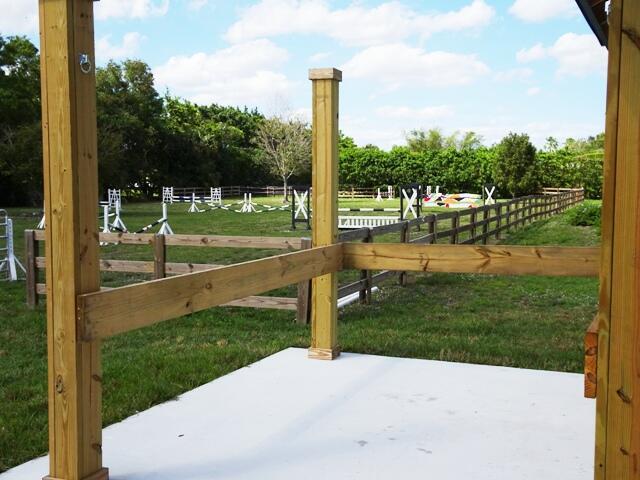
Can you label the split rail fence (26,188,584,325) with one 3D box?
[{"bbox_3d":[11.025,-1.913,42.186,4.170,1.090,70.033,2,5,22],"label":"split rail fence"}]

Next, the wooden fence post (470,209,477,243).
[{"bbox_3d":[3.856,-0.245,18.559,0.140,1.090,0.140,2,5,22],"label":"wooden fence post"}]

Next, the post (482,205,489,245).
[{"bbox_3d":[4.518,-0.383,20.193,0.140,1.090,0.140,2,5,22],"label":"post"}]

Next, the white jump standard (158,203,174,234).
[{"bbox_3d":[-5.245,-0.630,25.200,0.640,1.220,0.600,1,4,6],"label":"white jump standard"}]

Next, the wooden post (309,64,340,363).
[{"bbox_3d":[0.048,-0.227,6.864,0.231,2.659,0.231,2,5,23],"label":"wooden post"}]

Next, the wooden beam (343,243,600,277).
[{"bbox_3d":[1.369,0.161,6.454,2.626,0.240,0.040,2,5,23],"label":"wooden beam"}]

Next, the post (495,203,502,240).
[{"bbox_3d":[5.359,-0.533,22.271,0.140,1.090,0.140,2,5,22],"label":"post"}]

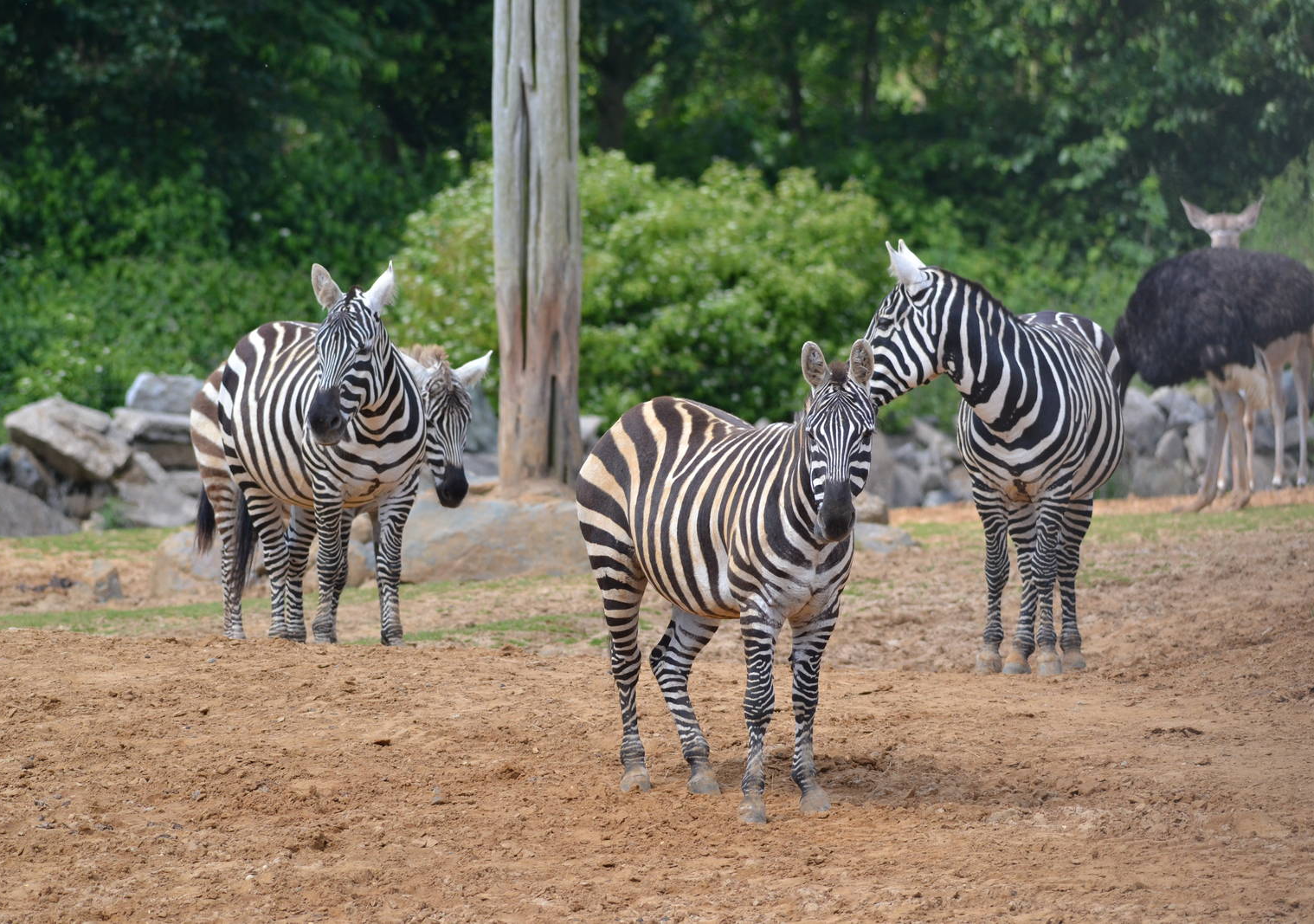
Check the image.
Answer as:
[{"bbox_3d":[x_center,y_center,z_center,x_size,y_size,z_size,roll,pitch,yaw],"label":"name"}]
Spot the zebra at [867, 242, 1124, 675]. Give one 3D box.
[{"bbox_3d":[1.224,-0.014,52.200,0.870,1.560,1.550,0,2,12],"label":"zebra"}]

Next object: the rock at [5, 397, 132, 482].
[{"bbox_3d":[-2.854,-0.113,70.000,0.620,0.420,0.500,0,2,0],"label":"rock"}]

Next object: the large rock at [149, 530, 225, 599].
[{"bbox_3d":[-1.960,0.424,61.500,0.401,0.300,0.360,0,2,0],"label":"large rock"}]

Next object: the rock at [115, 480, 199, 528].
[{"bbox_3d":[-2.360,0.202,69.000,0.450,0.220,0.360,0,2,0],"label":"rock"}]

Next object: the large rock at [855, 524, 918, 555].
[{"bbox_3d":[0.997,0.346,64.500,0.360,0.140,0.300,0,2,0],"label":"large rock"}]

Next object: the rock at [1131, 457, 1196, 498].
[{"bbox_3d":[2.557,0.074,73.000,0.330,0.210,0.280,0,2,0],"label":"rock"}]

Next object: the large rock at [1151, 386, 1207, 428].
[{"bbox_3d":[2.699,-0.282,74.500,0.290,0.210,0.260,0,2,0],"label":"large rock"}]

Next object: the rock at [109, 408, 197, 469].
[{"bbox_3d":[-2.440,-0.117,70.800,0.489,0.302,0.420,0,2,0],"label":"rock"}]

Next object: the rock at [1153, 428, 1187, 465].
[{"bbox_3d":[2.705,-0.074,76.000,0.182,0.211,0.200,0,2,0],"label":"rock"}]

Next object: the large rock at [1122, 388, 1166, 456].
[{"bbox_3d":[2.462,-0.208,74.000,0.300,0.330,0.300,0,2,0],"label":"large rock"}]

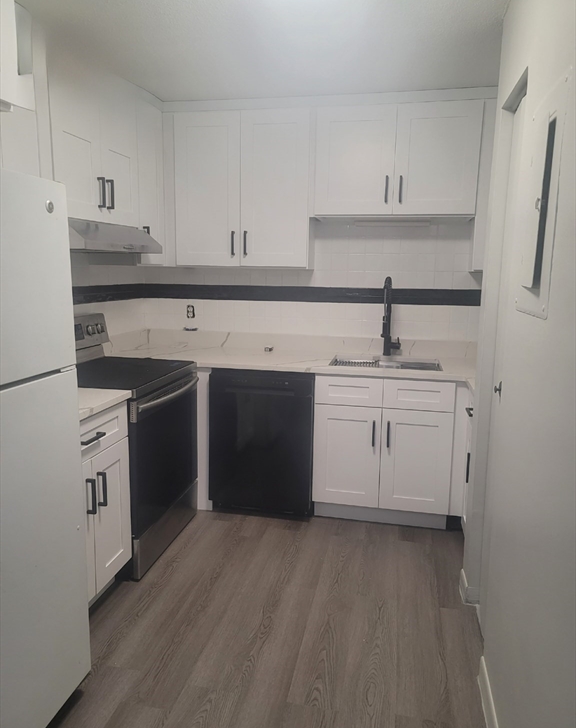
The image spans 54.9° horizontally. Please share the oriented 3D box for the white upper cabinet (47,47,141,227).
[{"bbox_3d":[-1.070,-1.063,2.756,0.327,0.702,0.771,3,10,12],"label":"white upper cabinet"}]

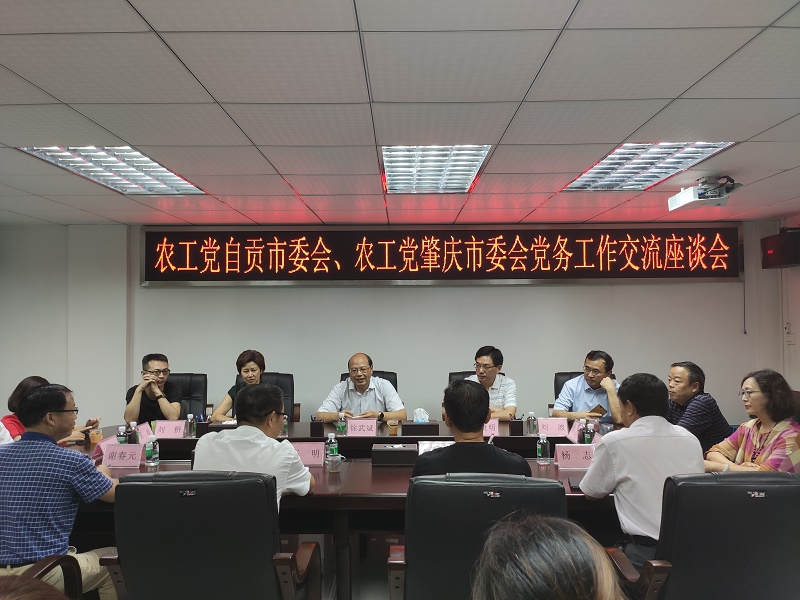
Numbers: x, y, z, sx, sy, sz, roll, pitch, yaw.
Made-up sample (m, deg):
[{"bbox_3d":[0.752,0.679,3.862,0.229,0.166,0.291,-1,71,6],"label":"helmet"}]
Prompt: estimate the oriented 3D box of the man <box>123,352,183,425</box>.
[{"bbox_3d":[-1.860,1.050,4.597,0.480,1.275,0.700,0,-1,-8],"label":"man"}]

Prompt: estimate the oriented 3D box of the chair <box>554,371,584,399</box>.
[{"bbox_3d":[1.542,1.142,4.769,0.620,1.080,0.660,0,-1,0],"label":"chair"}]

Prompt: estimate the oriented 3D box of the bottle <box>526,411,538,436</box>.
[{"bbox_3d":[0.905,0.845,4.111,0.065,0.160,0.065,0,-1,0],"label":"bottle"}]

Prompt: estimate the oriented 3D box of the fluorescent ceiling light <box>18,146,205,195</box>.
[{"bbox_3d":[-1.609,-0.768,3.572,0.590,0.070,1.190,0,-1,0],"label":"fluorescent ceiling light"}]

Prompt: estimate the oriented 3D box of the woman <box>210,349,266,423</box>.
[{"bbox_3d":[-1.122,1.042,4.501,0.500,1.300,0.740,0,-1,0],"label":"woman"}]

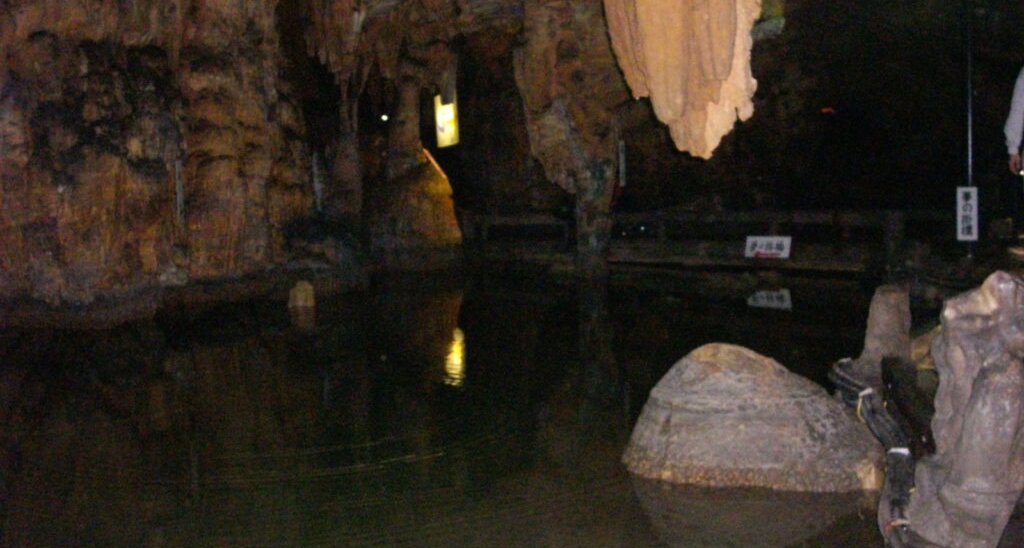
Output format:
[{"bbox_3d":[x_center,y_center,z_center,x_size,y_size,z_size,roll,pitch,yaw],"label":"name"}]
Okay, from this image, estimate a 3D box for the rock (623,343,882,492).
[{"bbox_3d":[1.217,0.659,5.475,1.280,0.570,1.060,0,5,16],"label":"rock"}]

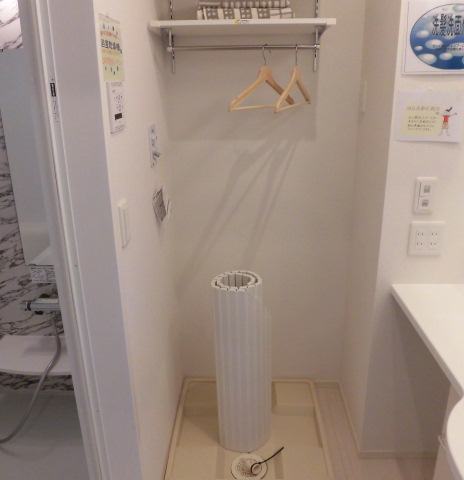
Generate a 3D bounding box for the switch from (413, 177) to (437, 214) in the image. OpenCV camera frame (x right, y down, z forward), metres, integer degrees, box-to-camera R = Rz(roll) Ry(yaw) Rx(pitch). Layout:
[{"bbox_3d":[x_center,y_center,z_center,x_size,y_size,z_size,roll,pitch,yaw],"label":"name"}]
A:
[{"bbox_3d":[0.640,-0.143,1.468,0.070,0.122,0.012,0,19,2],"label":"switch"}]

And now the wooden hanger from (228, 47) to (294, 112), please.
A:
[{"bbox_3d":[0.117,-0.575,1.575,0.030,0.218,0.420,12,23,33],"label":"wooden hanger"}]

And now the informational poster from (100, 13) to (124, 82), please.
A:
[{"bbox_3d":[-0.287,-0.461,1.078,0.006,0.148,0.172,0,19,2],"label":"informational poster"}]

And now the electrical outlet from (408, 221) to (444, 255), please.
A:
[{"bbox_3d":[0.666,0.000,1.514,0.116,0.122,0.012,0,19,2],"label":"electrical outlet"}]

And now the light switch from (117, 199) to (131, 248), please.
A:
[{"bbox_3d":[-0.281,-0.041,1.184,0.013,0.121,0.072,0,19,2],"label":"light switch"}]

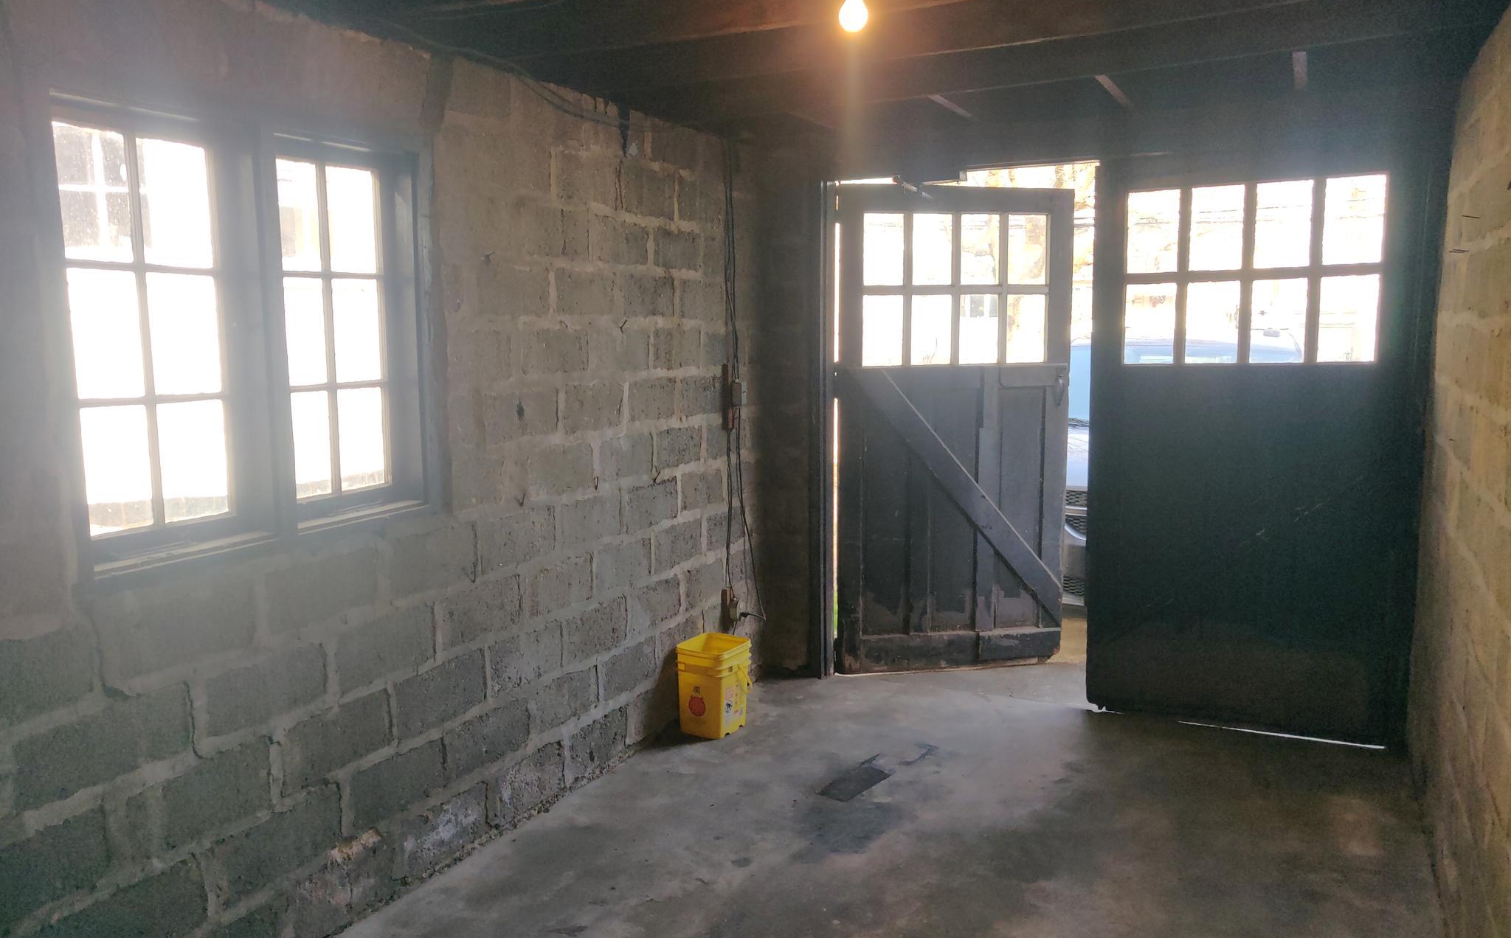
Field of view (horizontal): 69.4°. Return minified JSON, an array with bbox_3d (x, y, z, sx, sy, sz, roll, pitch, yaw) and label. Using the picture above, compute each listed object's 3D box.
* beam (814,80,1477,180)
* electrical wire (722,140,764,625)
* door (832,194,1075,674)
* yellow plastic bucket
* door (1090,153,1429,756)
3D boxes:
[{"bbox_3d":[1.354,-1.316,4.311,2.400,0.180,0.120,3,8,27],"label":"beam"},{"bbox_3d":[-0.061,-0.338,4.872,0.120,2.200,0.160,3,8,27],"label":"electrical wire"},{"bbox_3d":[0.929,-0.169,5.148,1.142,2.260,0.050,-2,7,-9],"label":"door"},{"bbox_3d":[-0.168,0.895,4.483,0.225,0.355,0.250,3,8,31],"label":"yellow plastic bucket"},{"bbox_3d":[1.905,-0.077,4.276,1.125,2.250,0.050,3,8,27],"label":"door"}]

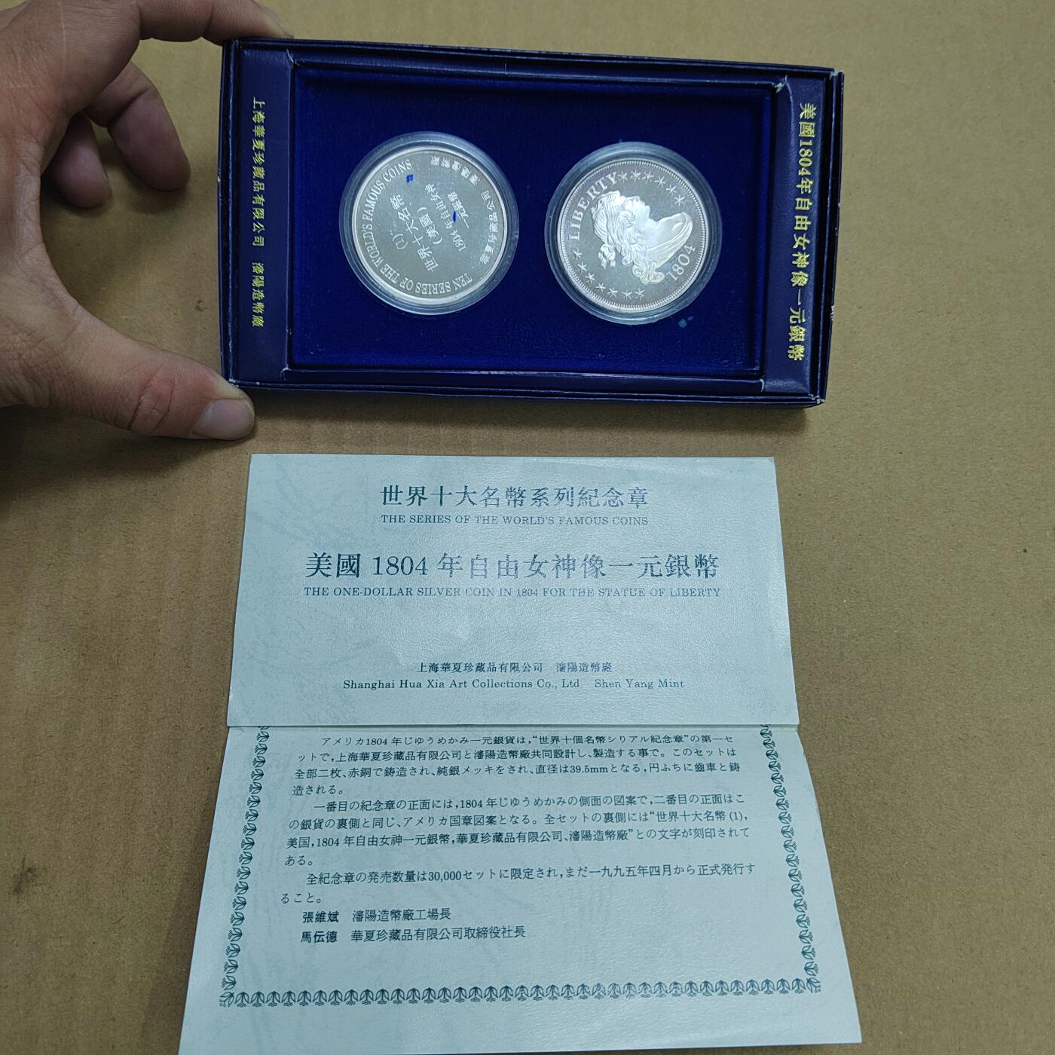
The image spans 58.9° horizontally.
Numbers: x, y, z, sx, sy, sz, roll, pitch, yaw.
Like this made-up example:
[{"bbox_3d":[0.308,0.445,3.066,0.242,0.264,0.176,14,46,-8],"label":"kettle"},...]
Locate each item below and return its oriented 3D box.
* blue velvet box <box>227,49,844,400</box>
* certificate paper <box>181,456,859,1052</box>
[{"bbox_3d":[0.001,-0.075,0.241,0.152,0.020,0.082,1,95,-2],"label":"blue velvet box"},{"bbox_3d":[-0.002,0.046,0.226,0.141,0.014,0.141,0,65,-3],"label":"certificate paper"}]

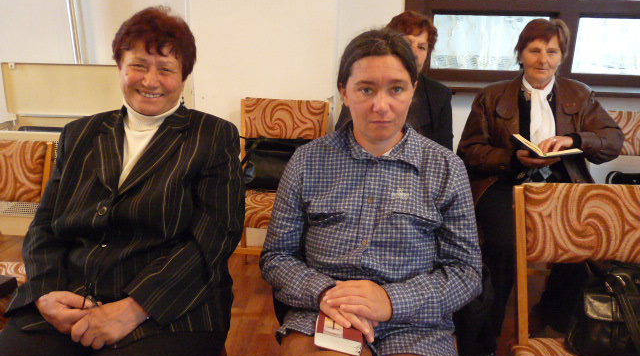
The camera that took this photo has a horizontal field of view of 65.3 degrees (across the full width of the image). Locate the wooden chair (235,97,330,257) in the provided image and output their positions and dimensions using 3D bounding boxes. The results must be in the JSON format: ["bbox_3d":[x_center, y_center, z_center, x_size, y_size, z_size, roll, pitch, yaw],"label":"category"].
[{"bbox_3d":[-0.202,0.112,2.274,0.430,0.850,0.510,4,18,9],"label":"wooden chair"}]

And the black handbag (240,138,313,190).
[{"bbox_3d":[-0.164,-0.061,2.324,0.360,0.250,0.150,4,18,9],"label":"black handbag"}]

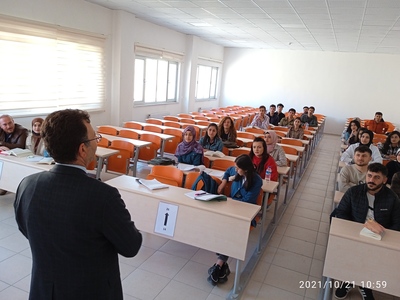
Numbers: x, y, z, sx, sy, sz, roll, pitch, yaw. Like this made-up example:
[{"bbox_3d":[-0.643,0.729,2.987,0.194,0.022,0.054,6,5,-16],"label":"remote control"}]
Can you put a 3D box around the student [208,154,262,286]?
[{"bbox_3d":[0.340,0.651,3.252,0.500,1.190,0.750,14,16,37],"label":"student"}]

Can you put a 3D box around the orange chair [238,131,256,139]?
[{"bbox_3d":[0.954,-0.086,6.951,0.460,0.530,0.280,9,13,23],"label":"orange chair"}]

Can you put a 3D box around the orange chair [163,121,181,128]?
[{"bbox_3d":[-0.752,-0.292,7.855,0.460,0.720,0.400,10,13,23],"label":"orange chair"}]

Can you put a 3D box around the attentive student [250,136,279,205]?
[{"bbox_3d":[0.722,0.471,4.028,0.480,1.260,0.750,9,13,23],"label":"attentive student"}]

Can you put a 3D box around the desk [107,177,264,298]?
[{"bbox_3d":[-0.235,0.816,3.303,1.580,0.775,0.380,10,14,23],"label":"desk"}]

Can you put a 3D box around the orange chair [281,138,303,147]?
[{"bbox_3d":[1.836,0.059,6.574,0.460,0.530,0.280,9,13,23],"label":"orange chair"}]

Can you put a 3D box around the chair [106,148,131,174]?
[{"bbox_3d":[-1.334,0.121,5.273,0.460,0.530,0.280,9,13,23],"label":"chair"}]

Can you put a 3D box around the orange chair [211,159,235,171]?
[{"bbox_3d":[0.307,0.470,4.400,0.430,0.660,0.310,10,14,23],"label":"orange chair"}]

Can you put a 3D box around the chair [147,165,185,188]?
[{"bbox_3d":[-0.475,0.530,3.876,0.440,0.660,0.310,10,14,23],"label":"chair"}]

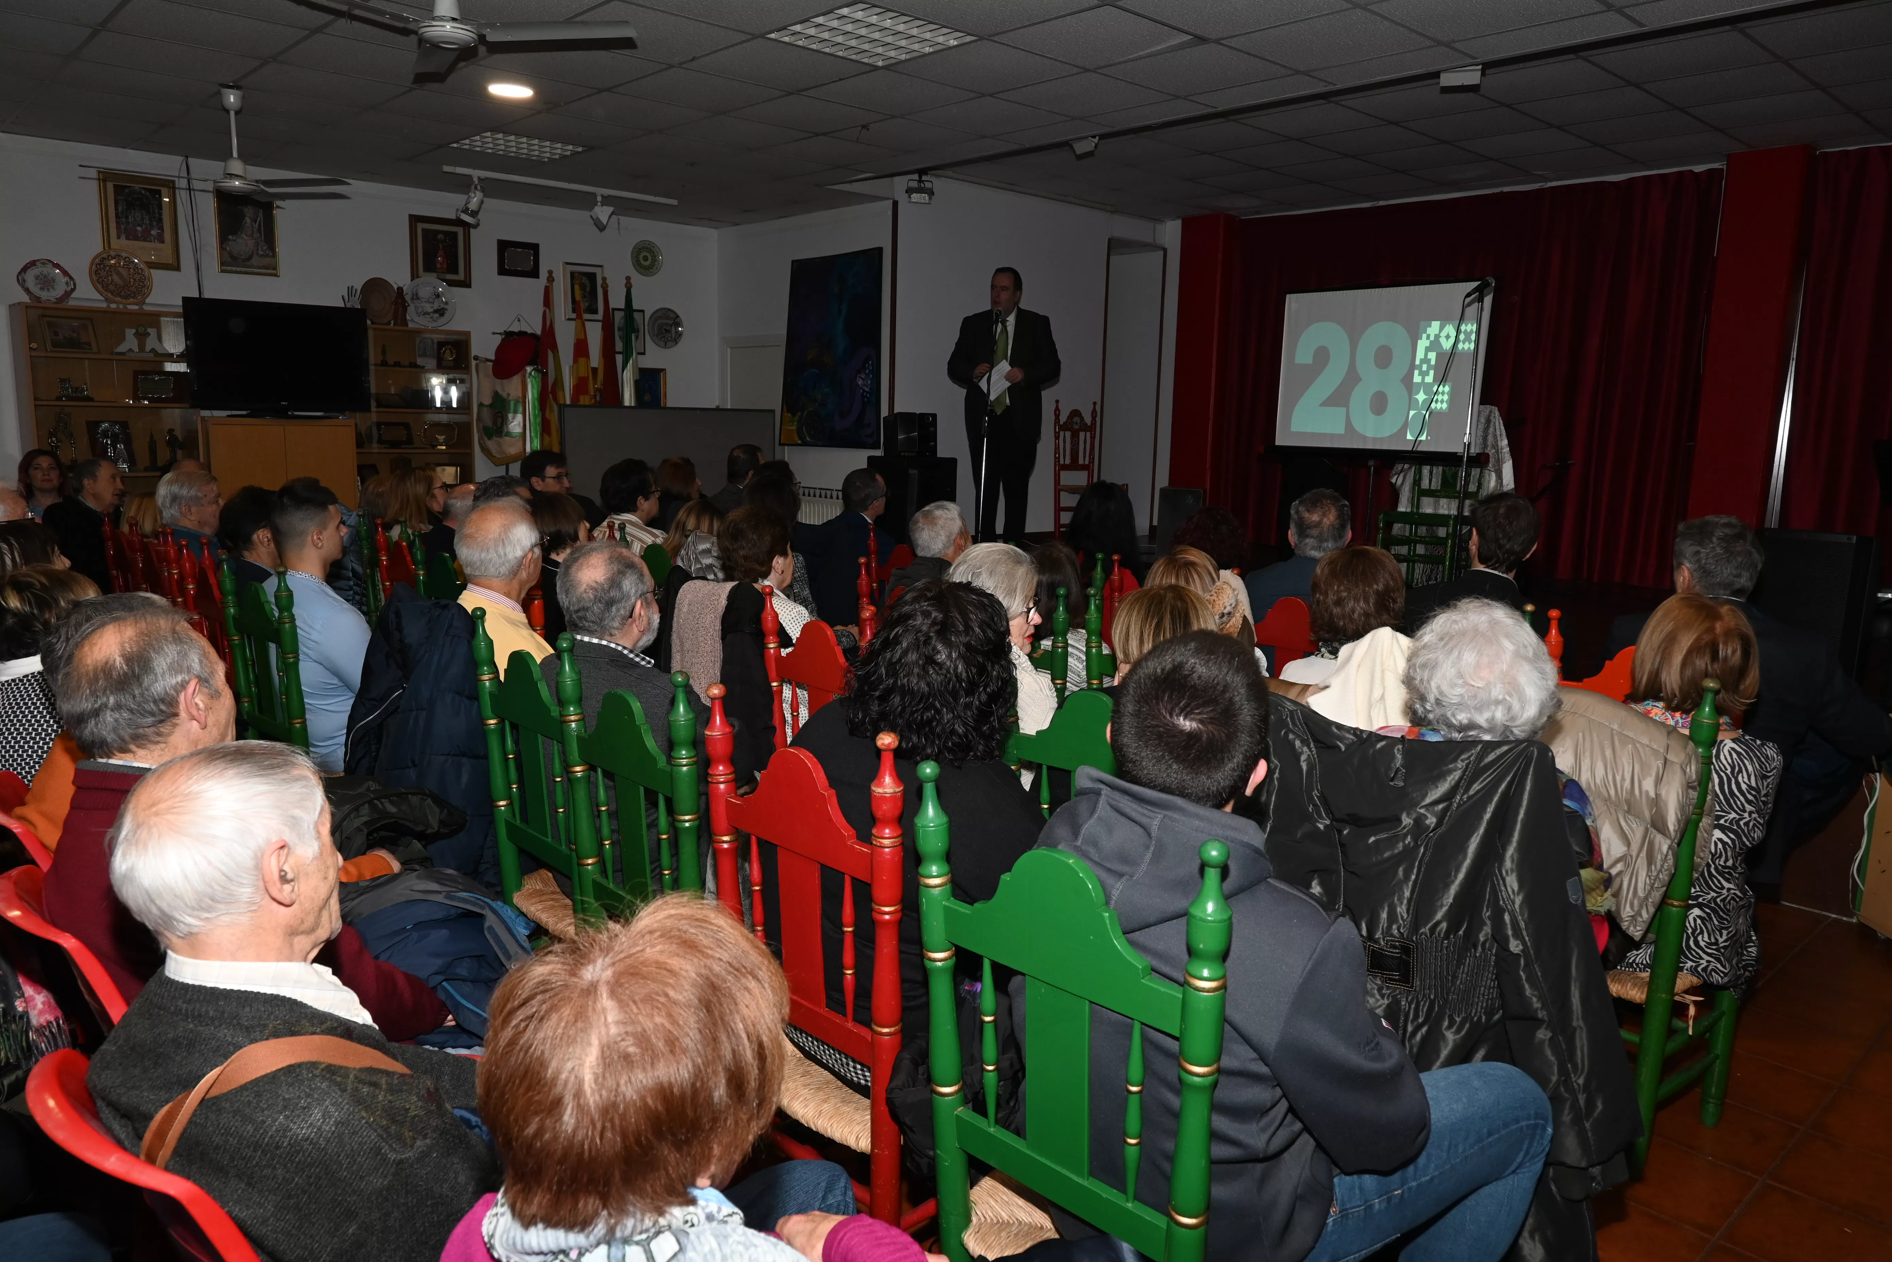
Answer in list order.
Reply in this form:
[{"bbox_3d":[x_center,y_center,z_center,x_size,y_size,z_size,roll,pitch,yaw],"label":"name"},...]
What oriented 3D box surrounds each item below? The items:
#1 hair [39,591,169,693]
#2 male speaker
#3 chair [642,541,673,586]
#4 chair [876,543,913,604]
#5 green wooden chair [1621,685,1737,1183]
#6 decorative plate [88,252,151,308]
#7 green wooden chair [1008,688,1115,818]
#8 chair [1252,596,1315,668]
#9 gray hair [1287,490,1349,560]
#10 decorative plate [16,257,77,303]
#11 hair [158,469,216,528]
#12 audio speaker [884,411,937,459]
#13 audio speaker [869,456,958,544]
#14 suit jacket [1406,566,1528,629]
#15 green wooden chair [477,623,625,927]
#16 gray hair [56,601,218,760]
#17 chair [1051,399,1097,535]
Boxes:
[{"bbox_3d":[-1.051,0.048,1.620,0.165,0.180,0.190,6,11,27],"label":"hair"},{"bbox_3d":[0.325,-1.216,7.371,0.630,1.760,0.420,3,10,11],"label":"male speaker"},{"bbox_3d":[-1.059,0.118,5.366,0.460,1.090,0.480,-8,13,-42],"label":"chair"},{"bbox_3d":[-0.039,0.119,5.395,0.460,1.130,0.485,-8,13,-42],"label":"chair"},{"bbox_3d":[1.483,0.597,2.859,0.460,1.100,0.480,-8,13,-42],"label":"green wooden chair"},{"bbox_3d":[-4.539,-1.941,6.941,0.310,0.310,0.050,-8,1,-42],"label":"decorative plate"},{"bbox_3d":[0.434,0.597,2.676,0.460,1.130,0.485,-8,13,-42],"label":"green wooden chair"},{"bbox_3d":[1.213,0.345,4.136,0.467,1.091,0.490,-7,13,-42],"label":"chair"},{"bbox_3d":[1.168,-0.332,3.930,0.178,0.215,0.200,4,10,18],"label":"gray hair"},{"bbox_3d":[-4.910,-1.903,6.876,0.275,0.250,0.035,-7,2,-40],"label":"decorative plate"},{"bbox_3d":[-2.696,-0.473,4.480,0.220,0.215,0.180,-8,13,-41],"label":"hair"},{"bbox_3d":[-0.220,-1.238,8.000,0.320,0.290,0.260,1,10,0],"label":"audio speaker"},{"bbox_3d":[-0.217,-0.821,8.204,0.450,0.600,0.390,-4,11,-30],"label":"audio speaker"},{"bbox_3d":[1.586,0.147,3.761,0.500,0.640,0.380,8,12,35],"label":"suit jacket"},{"bbox_3d":[-0.777,0.495,2.958,0.467,1.091,0.490,-7,13,-42],"label":"green wooden chair"},{"bbox_3d":[-1.121,0.068,1.750,0.172,0.205,0.205,3,10,12],"label":"gray hair"},{"bbox_3d":[1.094,-1.150,9.097,0.460,1.020,0.430,-8,13,-42],"label":"chair"}]

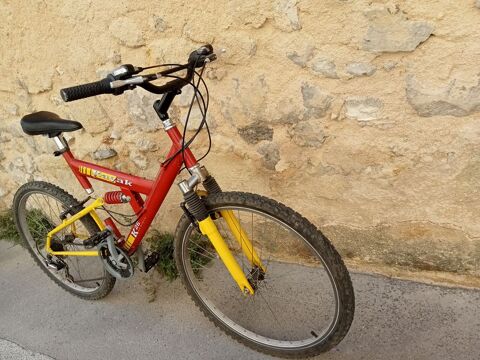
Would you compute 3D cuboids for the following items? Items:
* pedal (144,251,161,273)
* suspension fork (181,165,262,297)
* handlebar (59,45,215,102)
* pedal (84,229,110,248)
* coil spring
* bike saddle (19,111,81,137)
[{"bbox_3d":[-0.424,0.383,1.849,0.027,0.077,0.083,29,38,16],"label":"pedal"},{"bbox_3d":[-0.042,0.166,1.277,0.080,0.440,0.165,-20,14,39],"label":"suspension fork"},{"bbox_3d":[-0.219,-0.305,1.117,0.145,0.110,0.590,2,27,32],"label":"handlebar"},{"bbox_3d":[-0.540,0.220,1.468,0.076,0.027,0.084,-21,13,39],"label":"pedal"},{"bbox_3d":[-0.484,0.069,1.505,0.105,0.052,0.052,0,26,33],"label":"coil spring"},{"bbox_3d":[-0.709,-0.219,1.483,0.280,0.080,0.150,7,30,30],"label":"bike saddle"}]

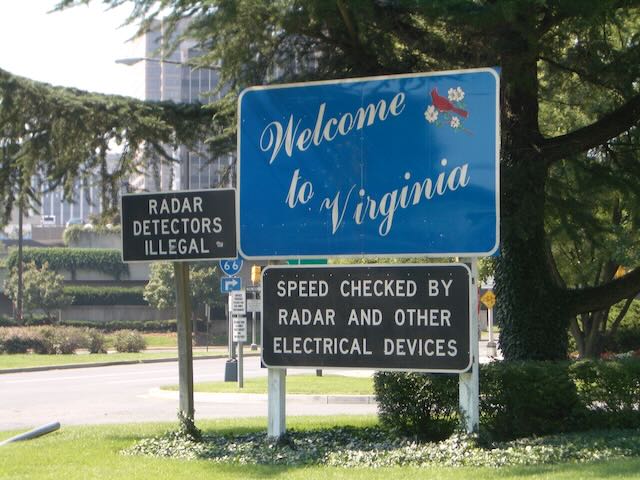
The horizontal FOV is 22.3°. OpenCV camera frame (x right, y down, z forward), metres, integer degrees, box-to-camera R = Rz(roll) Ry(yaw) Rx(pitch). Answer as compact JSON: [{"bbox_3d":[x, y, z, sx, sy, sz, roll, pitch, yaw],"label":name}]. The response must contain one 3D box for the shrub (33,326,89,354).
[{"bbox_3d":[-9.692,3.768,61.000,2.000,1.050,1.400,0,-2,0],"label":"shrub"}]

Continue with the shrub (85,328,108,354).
[{"bbox_3d":[-8.380,3.805,61.000,0.950,1.000,0.950,0,-2,0],"label":"shrub"}]

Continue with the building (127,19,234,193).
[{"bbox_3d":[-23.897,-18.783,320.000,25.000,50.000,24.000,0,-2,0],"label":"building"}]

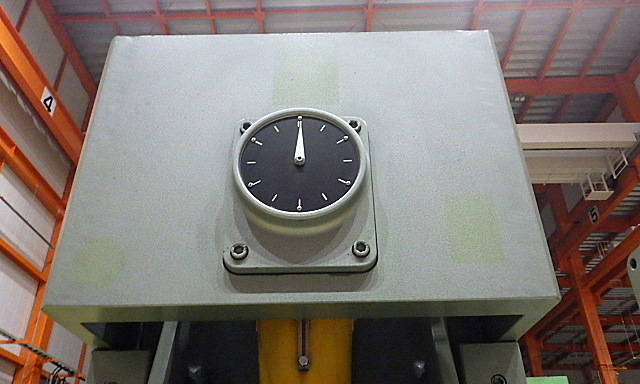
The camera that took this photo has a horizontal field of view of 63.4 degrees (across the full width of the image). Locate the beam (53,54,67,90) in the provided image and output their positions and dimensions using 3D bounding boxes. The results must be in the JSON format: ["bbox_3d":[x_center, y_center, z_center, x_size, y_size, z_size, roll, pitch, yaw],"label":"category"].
[{"bbox_3d":[-6.236,-2.871,12.461,0.100,1.200,0.100,-1,-31,-1],"label":"beam"}]

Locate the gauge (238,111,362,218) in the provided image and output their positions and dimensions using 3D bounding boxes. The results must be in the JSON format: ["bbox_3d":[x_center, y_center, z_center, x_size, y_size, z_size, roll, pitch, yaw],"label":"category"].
[{"bbox_3d":[-0.020,-0.022,0.555,0.138,0.138,0.040,-1,-31,0],"label":"gauge"}]

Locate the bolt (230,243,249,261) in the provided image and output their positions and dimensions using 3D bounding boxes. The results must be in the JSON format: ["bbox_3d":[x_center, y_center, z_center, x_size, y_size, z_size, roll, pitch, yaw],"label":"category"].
[{"bbox_3d":[-0.079,0.059,0.510,0.017,0.017,0.011,-1,-31,0],"label":"bolt"}]

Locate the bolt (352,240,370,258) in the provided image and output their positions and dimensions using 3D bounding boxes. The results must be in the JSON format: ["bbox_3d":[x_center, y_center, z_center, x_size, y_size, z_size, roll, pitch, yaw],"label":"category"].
[{"bbox_3d":[0.041,0.057,0.510,0.017,0.017,0.011,-1,-31,0],"label":"bolt"}]

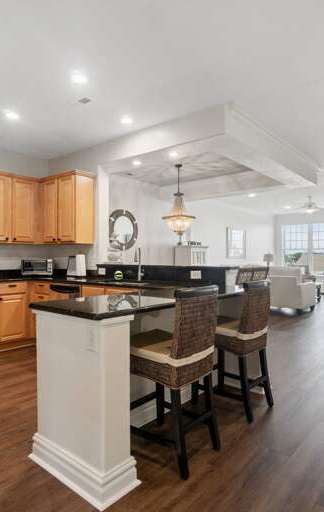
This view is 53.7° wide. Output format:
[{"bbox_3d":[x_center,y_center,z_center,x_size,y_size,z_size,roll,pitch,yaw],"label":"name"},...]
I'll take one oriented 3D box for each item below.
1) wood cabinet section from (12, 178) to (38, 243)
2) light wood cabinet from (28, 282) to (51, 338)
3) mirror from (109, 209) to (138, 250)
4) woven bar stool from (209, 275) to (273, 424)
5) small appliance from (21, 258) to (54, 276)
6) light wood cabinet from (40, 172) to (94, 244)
[{"bbox_3d":[-2.088,-0.635,4.738,0.335,0.910,0.394,0,0,41],"label":"wood cabinet section"},{"bbox_3d":[-1.394,0.793,4.349,0.580,0.880,0.600,-1,-1,41],"label":"light wood cabinet"},{"bbox_3d":[-0.761,-0.517,6.412,0.050,0.810,0.810,-1,-1,41],"label":"mirror"},{"bbox_3d":[0.587,0.701,2.620,0.520,1.020,0.440,-1,-1,41],"label":"woven bar stool"},{"bbox_3d":[-1.836,0.171,4.720,0.425,0.225,0.290,0,-1,-13],"label":"small appliance"},{"bbox_3d":[-1.381,-0.644,4.573,0.920,0.940,0.360,0,-1,41],"label":"light wood cabinet"}]

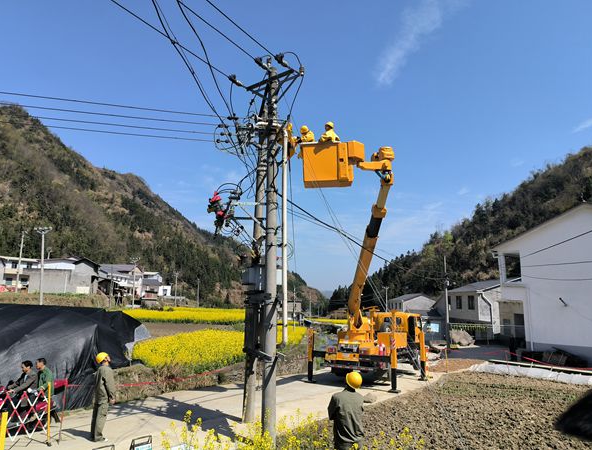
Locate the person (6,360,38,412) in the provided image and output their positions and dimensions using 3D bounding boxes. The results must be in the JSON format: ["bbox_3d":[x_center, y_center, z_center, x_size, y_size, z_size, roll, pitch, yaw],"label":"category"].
[{"bbox_3d":[-5.584,3.459,9.682,0.720,1.270,0.520,6,-11,-36],"label":"person"}]

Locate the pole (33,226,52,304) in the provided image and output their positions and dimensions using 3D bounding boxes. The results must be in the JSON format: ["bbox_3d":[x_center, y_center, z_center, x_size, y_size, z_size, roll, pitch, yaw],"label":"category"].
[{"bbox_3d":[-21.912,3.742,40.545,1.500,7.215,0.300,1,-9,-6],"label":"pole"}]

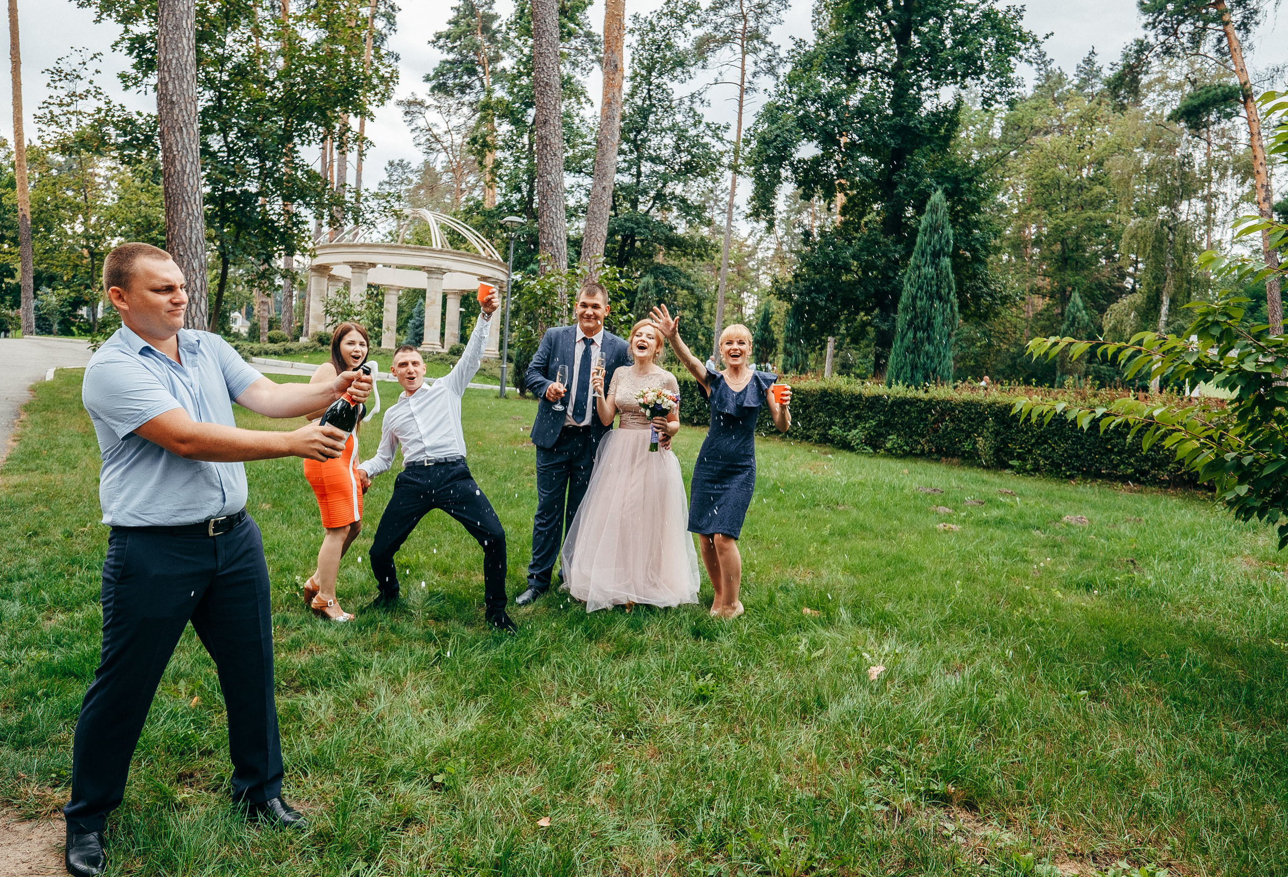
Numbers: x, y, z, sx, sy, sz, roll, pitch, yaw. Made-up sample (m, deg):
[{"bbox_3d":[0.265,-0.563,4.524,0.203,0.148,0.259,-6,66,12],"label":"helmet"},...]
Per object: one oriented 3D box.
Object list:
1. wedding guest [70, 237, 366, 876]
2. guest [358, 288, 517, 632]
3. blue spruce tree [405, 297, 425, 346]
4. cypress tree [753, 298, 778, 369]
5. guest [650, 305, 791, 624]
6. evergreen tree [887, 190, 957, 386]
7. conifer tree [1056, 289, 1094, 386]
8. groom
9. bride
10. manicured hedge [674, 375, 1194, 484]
[{"bbox_3d":[-1.227,0.307,2.221,0.820,1.700,0.550,4,6,14],"label":"wedding guest"},{"bbox_3d":[-1.126,0.088,4.159,0.850,1.740,0.560,2,6,-8],"label":"guest"},{"bbox_3d":[-13.624,-6.968,45.840,1.300,3.050,1.300,3,6,0],"label":"blue spruce tree"},{"bbox_3d":[5.175,-3.860,32.779,1.150,4.200,1.150,3,6,0],"label":"cypress tree"},{"bbox_3d":[0.453,0.146,4.409,0.780,1.730,0.460,4,6,6],"label":"guest"},{"bbox_3d":[6.438,-2.858,17.711,1.600,5.500,1.600,3,6,0],"label":"evergreen tree"},{"bbox_3d":[16.424,-3.297,29.240,1.550,4.950,1.550,3,6,0],"label":"conifer tree"},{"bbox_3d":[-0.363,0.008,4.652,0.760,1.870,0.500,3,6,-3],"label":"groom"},{"bbox_3d":[-0.058,0.132,4.623,0.820,1.660,0.740,3,6,3],"label":"bride"},{"bbox_3d":[4.426,-0.373,14.445,2.000,1.050,10.500,-3,8,-45],"label":"manicured hedge"}]

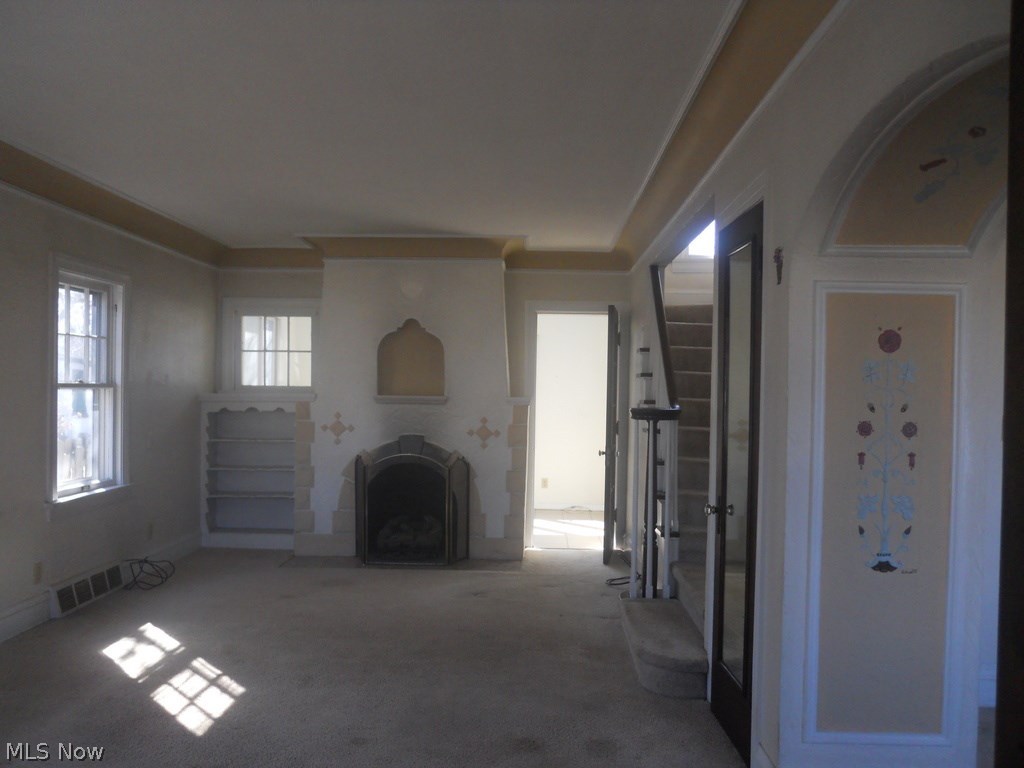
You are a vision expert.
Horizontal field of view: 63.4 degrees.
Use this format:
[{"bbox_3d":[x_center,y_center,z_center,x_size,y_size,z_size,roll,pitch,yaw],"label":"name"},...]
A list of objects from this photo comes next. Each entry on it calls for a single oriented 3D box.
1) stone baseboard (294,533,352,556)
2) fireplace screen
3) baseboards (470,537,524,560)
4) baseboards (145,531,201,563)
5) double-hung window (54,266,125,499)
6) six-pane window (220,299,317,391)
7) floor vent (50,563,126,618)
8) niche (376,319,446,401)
[{"bbox_3d":[-1.486,1.290,6.640,0.494,0.188,0.060,1,0,1],"label":"stone baseboard"},{"bbox_3d":[-0.798,0.915,6.616,0.900,0.980,0.400,1,0,2],"label":"fireplace screen"},{"bbox_3d":[-0.129,1.325,6.662,0.445,0.180,0.035,1,0,2],"label":"baseboards"},{"bbox_3d":[-2.611,1.290,6.374,0.025,0.150,1.040,1,0,2],"label":"baseboards"},{"bbox_3d":[-2.671,-0.001,5.205,0.110,1.360,0.810,1,0,2],"label":"double-hung window"},{"bbox_3d":[-2.090,-0.341,7.134,0.850,0.800,0.090,1,0,2],"label":"six-pane window"},{"bbox_3d":[-2.642,1.265,5.184,0.060,0.188,0.790,1,0,2],"label":"floor vent"},{"bbox_3d":[-0.805,-0.195,6.731,0.570,0.660,0.170,1,0,2],"label":"niche"}]

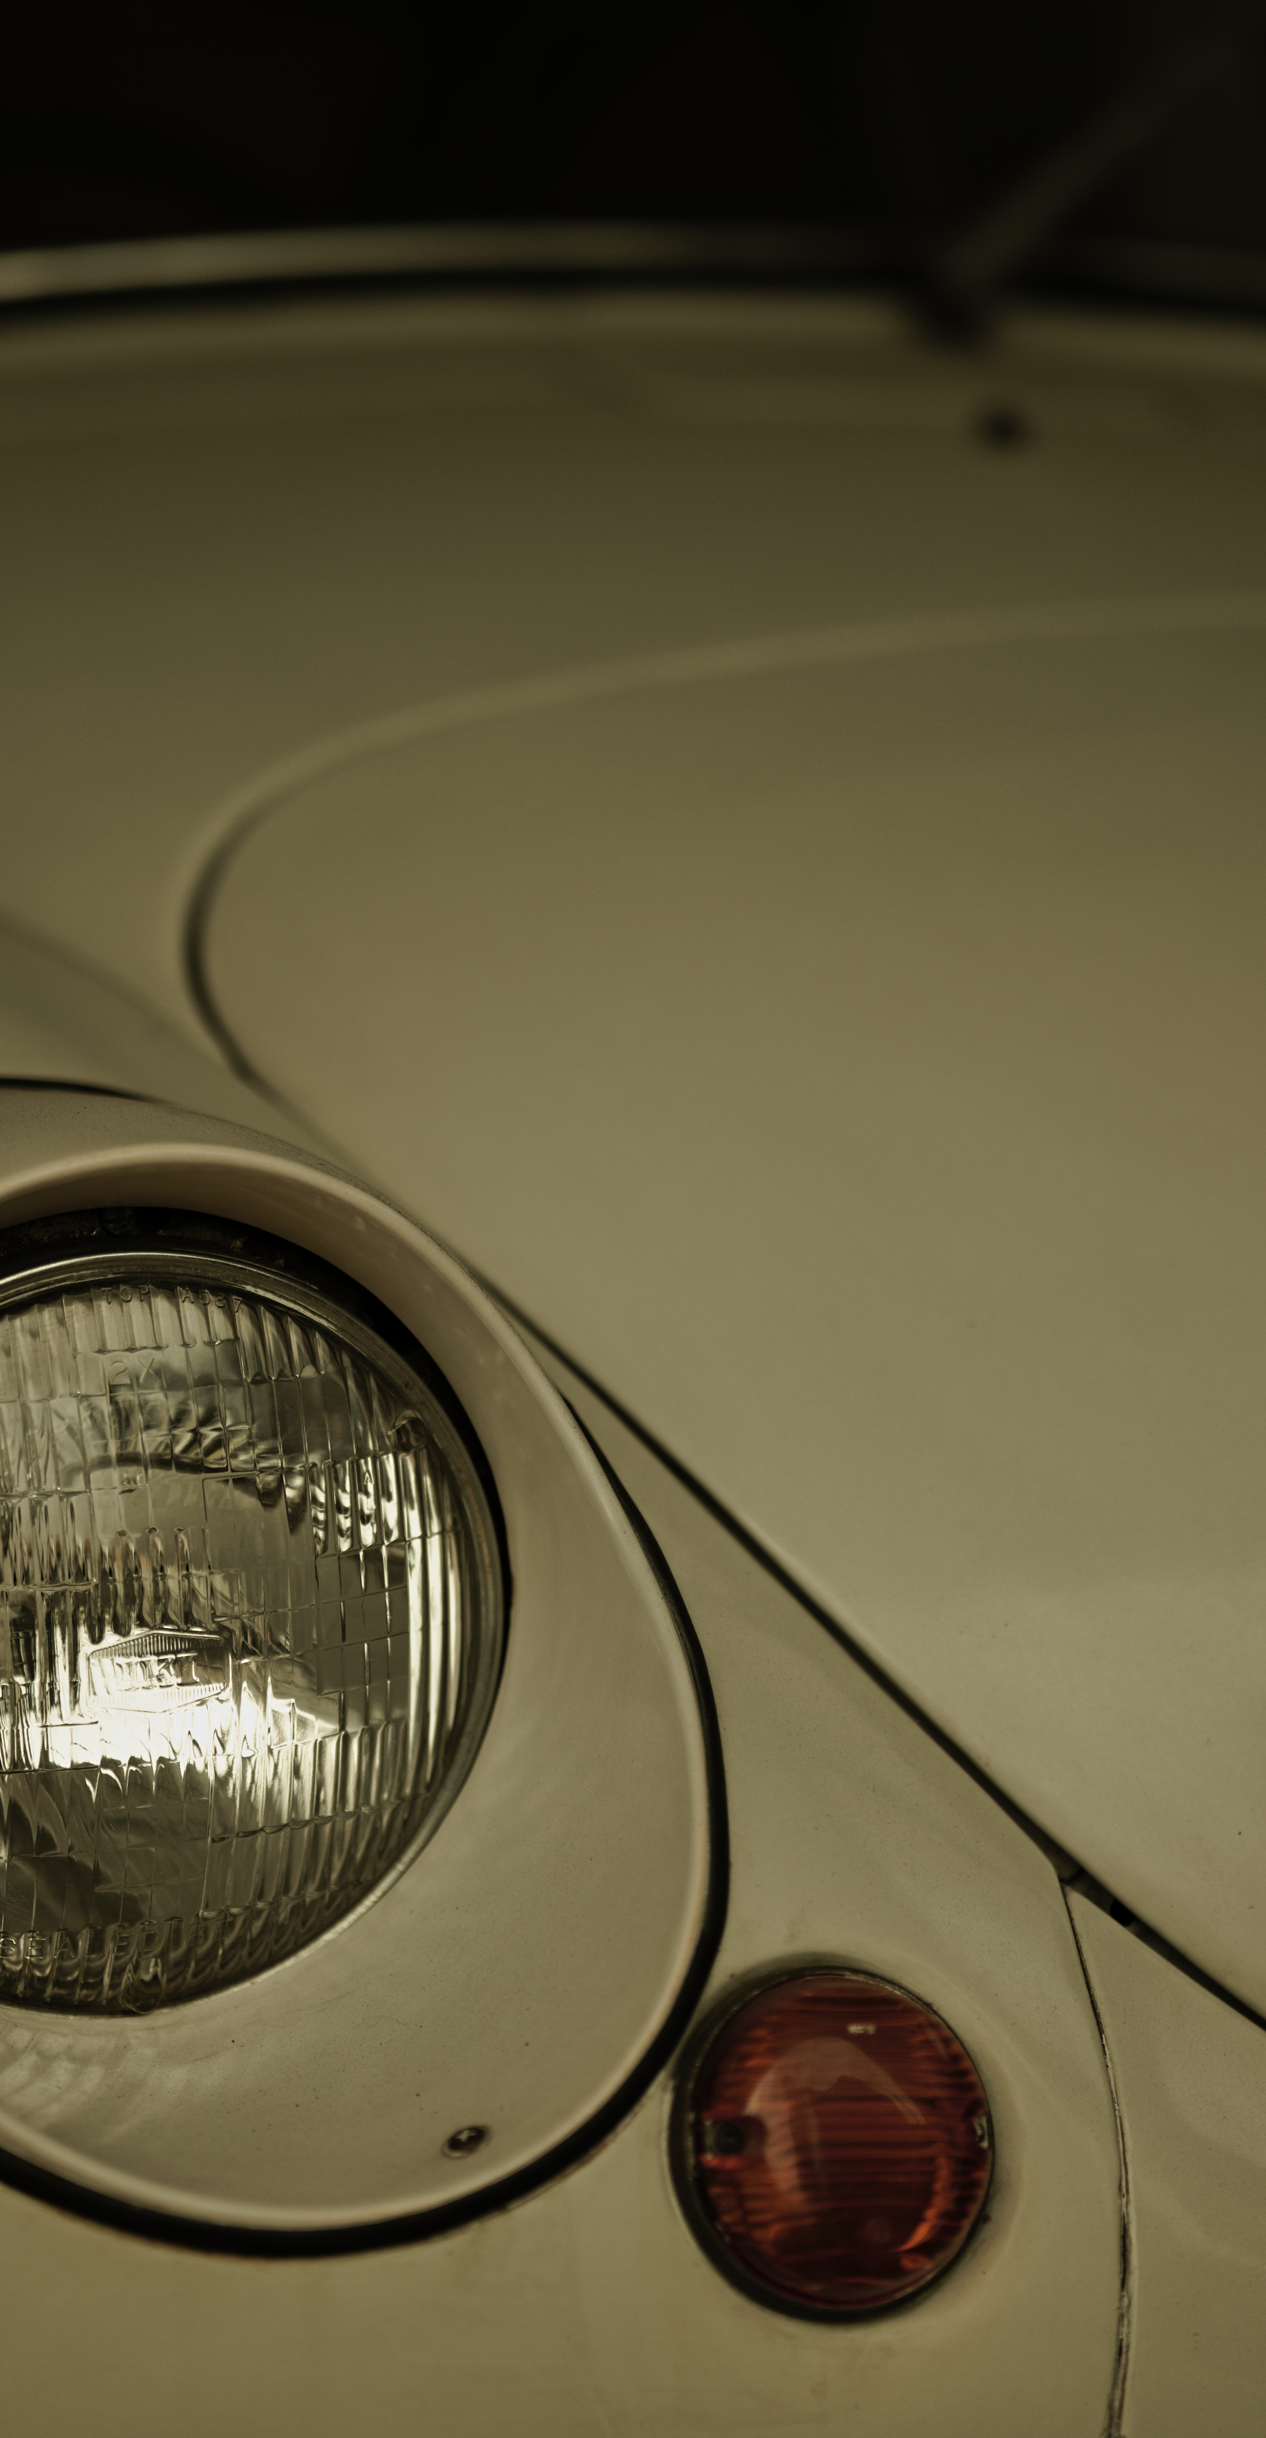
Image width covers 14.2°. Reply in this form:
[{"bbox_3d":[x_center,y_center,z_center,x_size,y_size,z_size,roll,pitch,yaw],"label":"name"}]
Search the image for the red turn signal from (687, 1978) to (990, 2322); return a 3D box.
[{"bbox_3d":[0.046,0.208,1.150,0.080,0.081,0.040,-4,-3,-25],"label":"red turn signal"}]

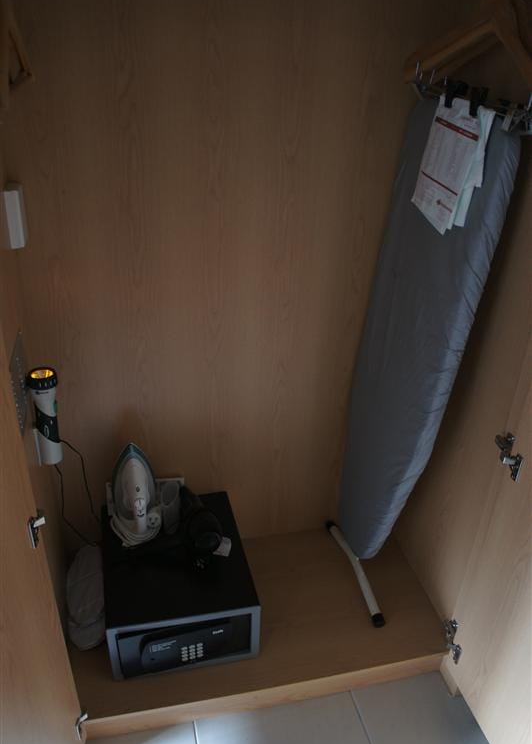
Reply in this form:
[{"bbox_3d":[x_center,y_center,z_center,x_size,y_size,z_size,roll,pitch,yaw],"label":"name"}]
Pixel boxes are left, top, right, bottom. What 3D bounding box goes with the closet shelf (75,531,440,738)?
[{"bbox_3d":[-0.033,0.656,1.628,0.950,0.076,0.500,-4,30,-13],"label":"closet shelf"}]

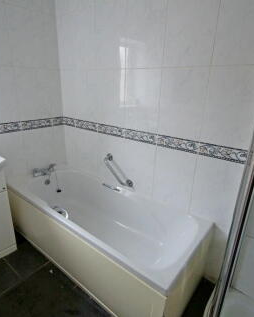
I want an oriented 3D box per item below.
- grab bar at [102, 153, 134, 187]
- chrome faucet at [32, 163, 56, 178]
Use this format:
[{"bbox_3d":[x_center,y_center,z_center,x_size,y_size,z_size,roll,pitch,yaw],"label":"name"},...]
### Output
[{"bbox_3d":[-0.091,0.115,1.785,0.078,0.070,0.380,-23,71,-48],"label":"grab bar"},{"bbox_3d":[-0.842,0.118,2.030,0.110,0.085,0.235,17,25,35],"label":"chrome faucet"}]

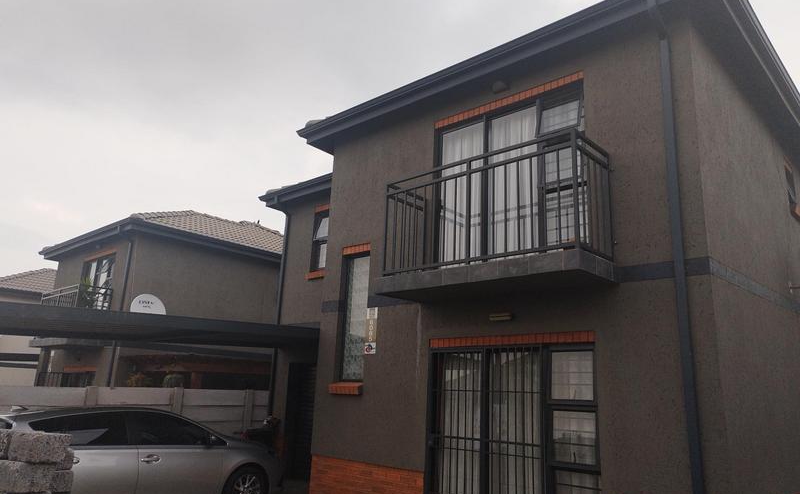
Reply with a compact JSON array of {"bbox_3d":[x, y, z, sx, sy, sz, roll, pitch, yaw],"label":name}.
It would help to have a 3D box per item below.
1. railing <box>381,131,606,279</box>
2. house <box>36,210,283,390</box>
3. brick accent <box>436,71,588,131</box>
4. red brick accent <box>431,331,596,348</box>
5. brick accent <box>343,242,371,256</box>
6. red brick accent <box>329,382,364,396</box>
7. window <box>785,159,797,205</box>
[{"bbox_3d":[0.963,-0.291,6.431,2.405,1.115,0.760,-11,-19,42],"label":"railing"},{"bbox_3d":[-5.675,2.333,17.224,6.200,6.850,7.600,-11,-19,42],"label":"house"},{"bbox_3d":[1.248,-1.697,7.165,2.084,0.102,0.100,-11,-19,42],"label":"brick accent"},{"bbox_3d":[1.151,1.015,6.489,2.079,0.102,0.100,-11,-19,42],"label":"red brick accent"},{"bbox_3d":[-0.572,0.044,8.438,0.572,0.121,0.100,-11,-19,42],"label":"brick accent"},{"bbox_3d":[-0.695,1.881,7.950,0.590,0.132,0.150,-11,-19,42],"label":"red brick accent"},{"bbox_3d":[5.480,-0.806,8.422,0.090,0.600,0.600,-11,-19,42],"label":"window"}]

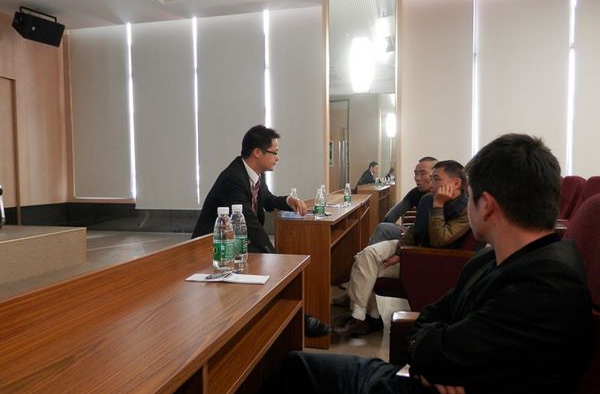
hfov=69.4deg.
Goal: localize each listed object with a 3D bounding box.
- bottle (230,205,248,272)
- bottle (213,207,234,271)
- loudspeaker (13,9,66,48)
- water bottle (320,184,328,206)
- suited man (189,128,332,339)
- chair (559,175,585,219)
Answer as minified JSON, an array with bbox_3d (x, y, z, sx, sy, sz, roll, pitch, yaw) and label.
[{"bbox_3d":[-0.210,0.122,1.470,0.062,0.192,0.062,0,3,13],"label":"bottle"},{"bbox_3d":[-0.242,0.128,1.378,0.062,0.192,0.062,0,3,13],"label":"bottle"},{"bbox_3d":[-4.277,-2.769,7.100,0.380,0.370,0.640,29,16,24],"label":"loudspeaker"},{"bbox_3d":[0.191,0.004,3.518,0.062,0.192,0.062,0,3,13],"label":"water bottle"},{"bbox_3d":[-0.200,0.258,2.400,0.740,1.280,0.580,0,3,13],"label":"suited man"},{"bbox_3d":[2.106,0.322,3.737,0.660,1.000,0.570,0,3,13],"label":"chair"}]

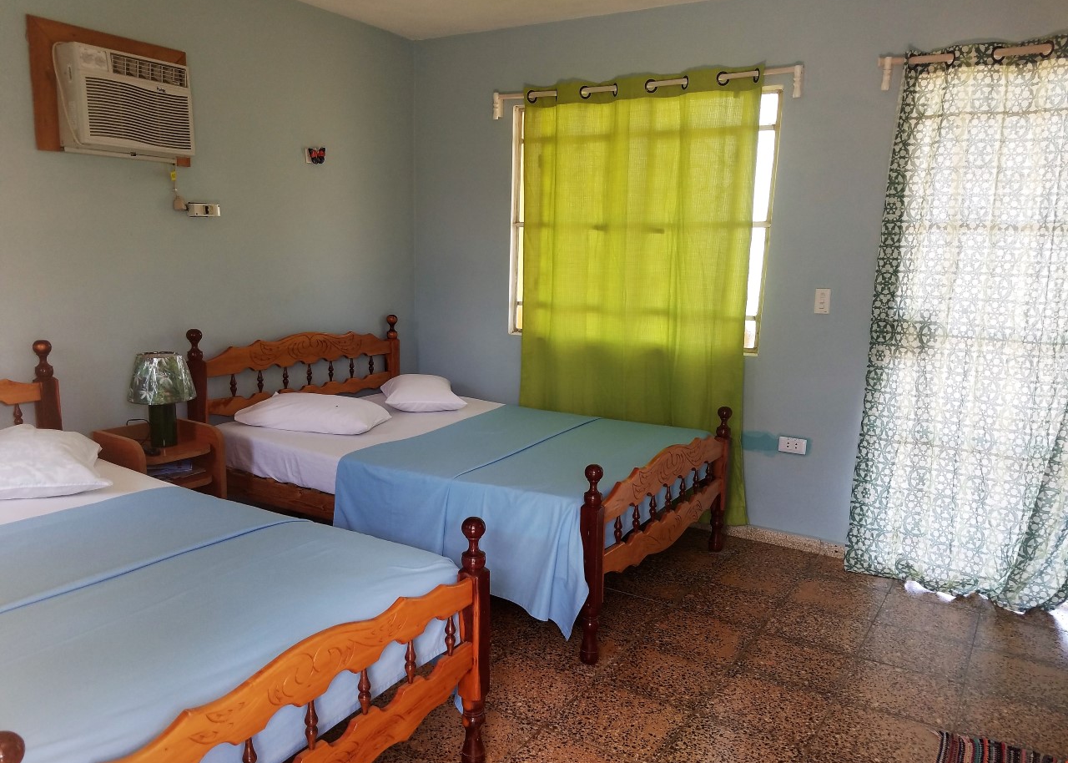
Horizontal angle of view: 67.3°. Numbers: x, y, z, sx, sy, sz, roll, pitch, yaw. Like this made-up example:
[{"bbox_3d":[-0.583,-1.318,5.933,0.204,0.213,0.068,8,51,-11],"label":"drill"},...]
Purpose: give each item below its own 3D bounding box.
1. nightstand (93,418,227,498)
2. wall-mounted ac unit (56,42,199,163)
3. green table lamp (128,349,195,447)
[{"bbox_3d":[-1.625,0.514,3.560,0.357,0.618,0.415,7,11,31],"label":"nightstand"},{"bbox_3d":[-1.681,-1.140,3.329,0.152,0.399,0.489,7,11,31],"label":"wall-mounted ac unit"},{"bbox_3d":[-1.631,0.079,3.521,0.276,0.412,0.276,7,11,31],"label":"green table lamp"}]

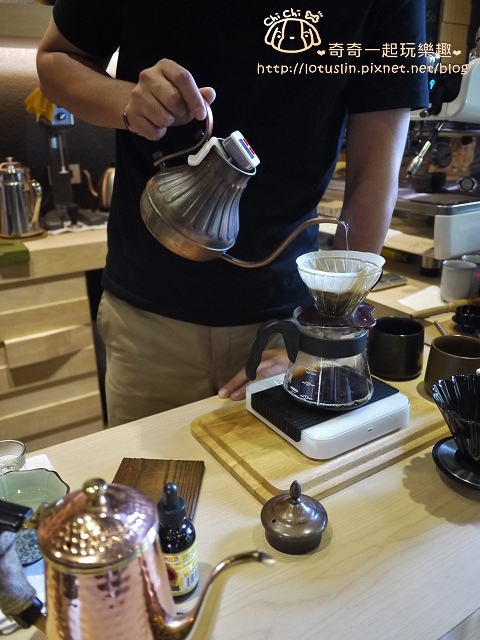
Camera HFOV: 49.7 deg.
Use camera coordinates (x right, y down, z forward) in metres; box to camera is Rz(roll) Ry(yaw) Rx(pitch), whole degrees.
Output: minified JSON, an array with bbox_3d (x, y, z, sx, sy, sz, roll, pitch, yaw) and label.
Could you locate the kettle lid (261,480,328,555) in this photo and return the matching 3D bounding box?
[{"bbox_3d":[0.051,0.174,0.479,0.062,0.061,0.062,-1,21,0],"label":"kettle lid"}]

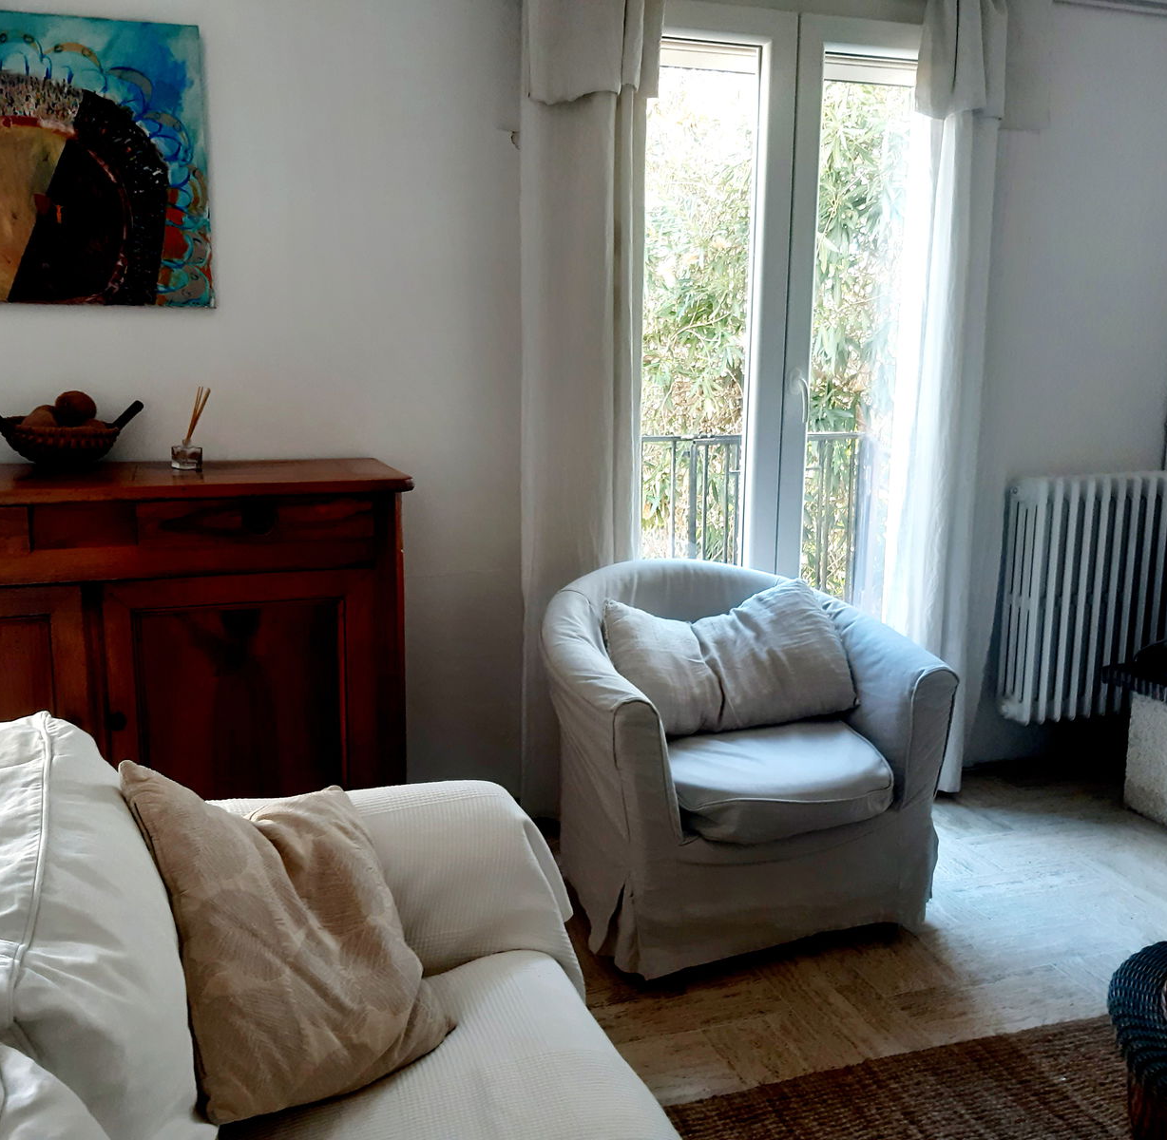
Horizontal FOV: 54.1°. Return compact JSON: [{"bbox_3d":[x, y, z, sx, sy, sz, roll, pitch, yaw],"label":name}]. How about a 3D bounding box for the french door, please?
[{"bbox_3d":[0.570,-0.435,3.365,1.080,2.220,0.090,-3,11,-18],"label":"french door"}]

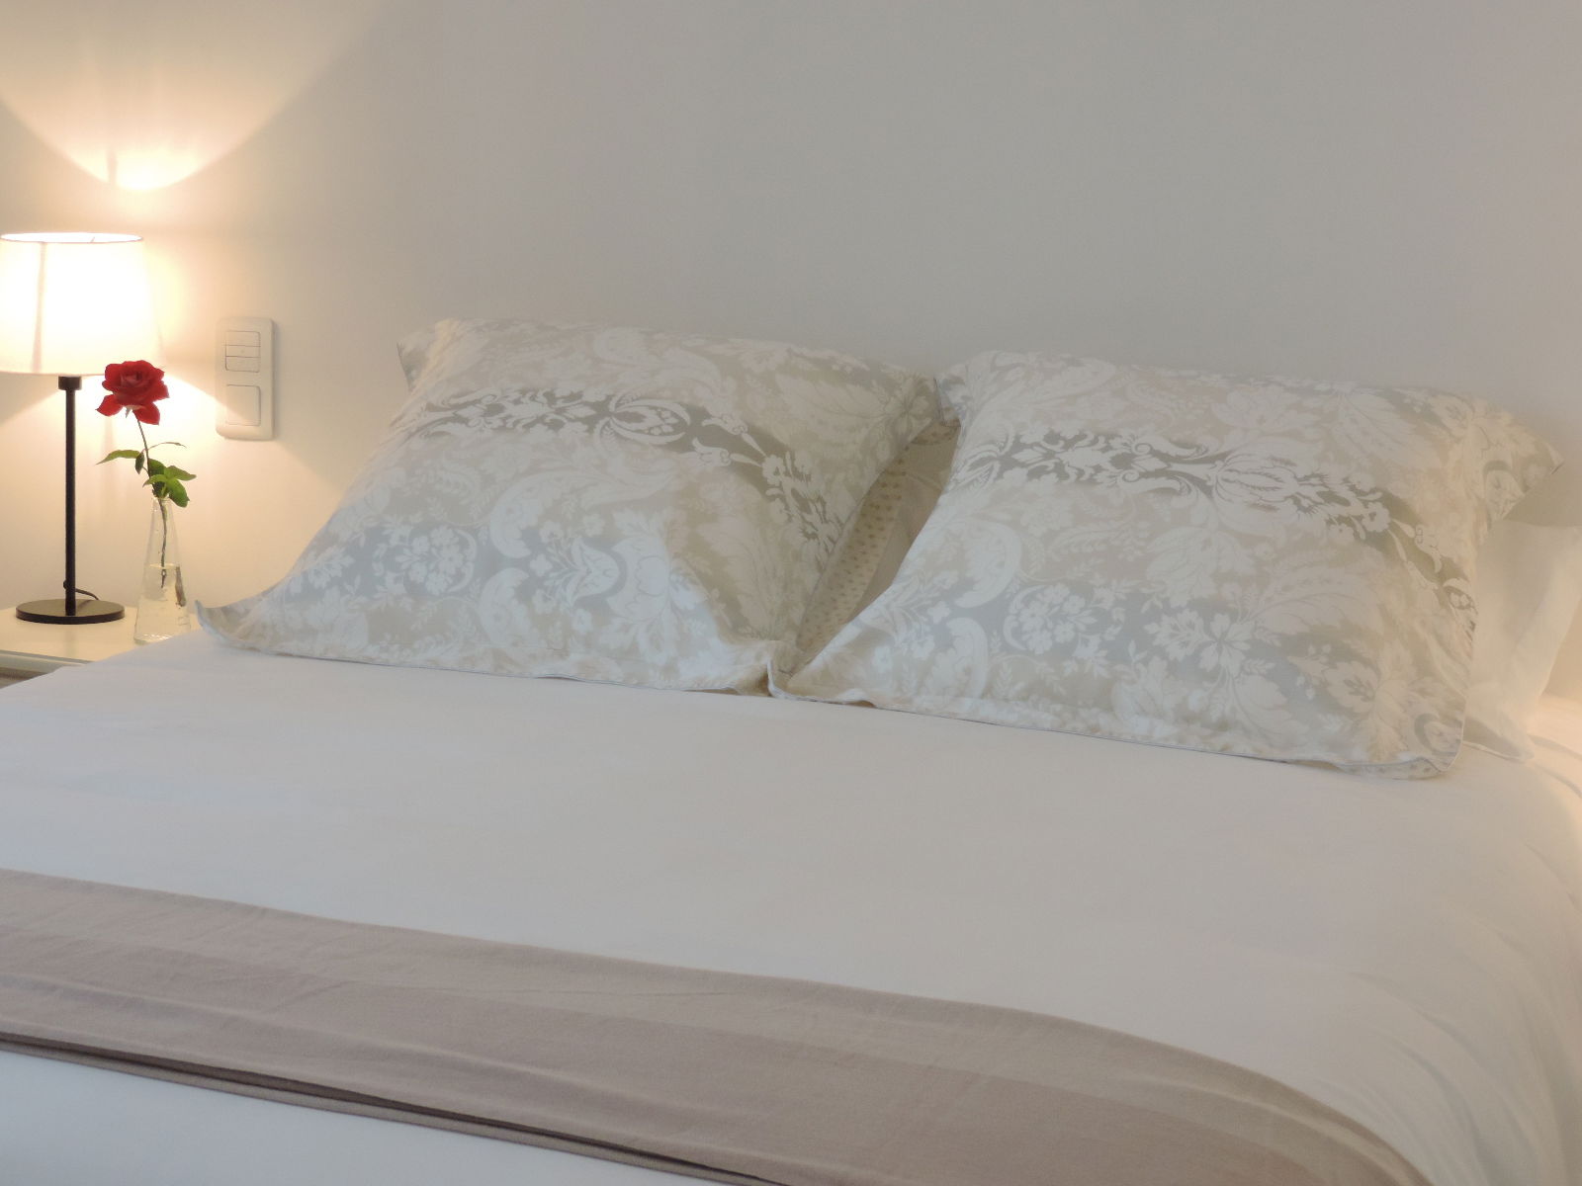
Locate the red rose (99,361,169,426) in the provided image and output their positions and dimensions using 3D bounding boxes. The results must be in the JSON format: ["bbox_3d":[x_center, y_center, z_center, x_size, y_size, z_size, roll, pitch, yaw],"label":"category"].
[{"bbox_3d":[-0.819,-0.249,3.982,0.088,0.079,0.083,-1,9,-12],"label":"red rose"}]

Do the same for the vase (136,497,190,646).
[{"bbox_3d":[-0.789,-0.030,4.016,0.072,0.178,0.072,1,9,0],"label":"vase"}]

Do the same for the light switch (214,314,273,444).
[{"bbox_3d":[-0.705,-0.277,4.130,0.085,0.158,0.012,5,10,24],"label":"light switch"}]

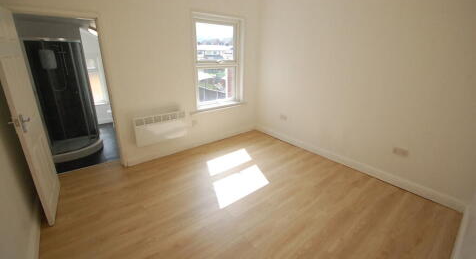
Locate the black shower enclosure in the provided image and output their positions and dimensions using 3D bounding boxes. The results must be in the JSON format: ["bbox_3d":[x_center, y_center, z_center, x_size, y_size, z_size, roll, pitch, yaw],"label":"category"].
[{"bbox_3d":[-2.833,-0.491,3.210,0.860,1.840,0.860,-14,25,-36],"label":"black shower enclosure"}]

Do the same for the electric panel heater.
[{"bbox_3d":[-1.198,-0.038,3.171,0.830,0.435,0.095,-14,25,-36],"label":"electric panel heater"}]

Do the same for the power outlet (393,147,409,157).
[{"bbox_3d":[2.078,0.279,2.526,0.015,0.086,0.148,-14,25,-36],"label":"power outlet"}]

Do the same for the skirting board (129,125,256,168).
[{"bbox_3d":[-0.642,0.236,3.800,2.690,0.120,0.018,-14,25,-36],"label":"skirting board"}]

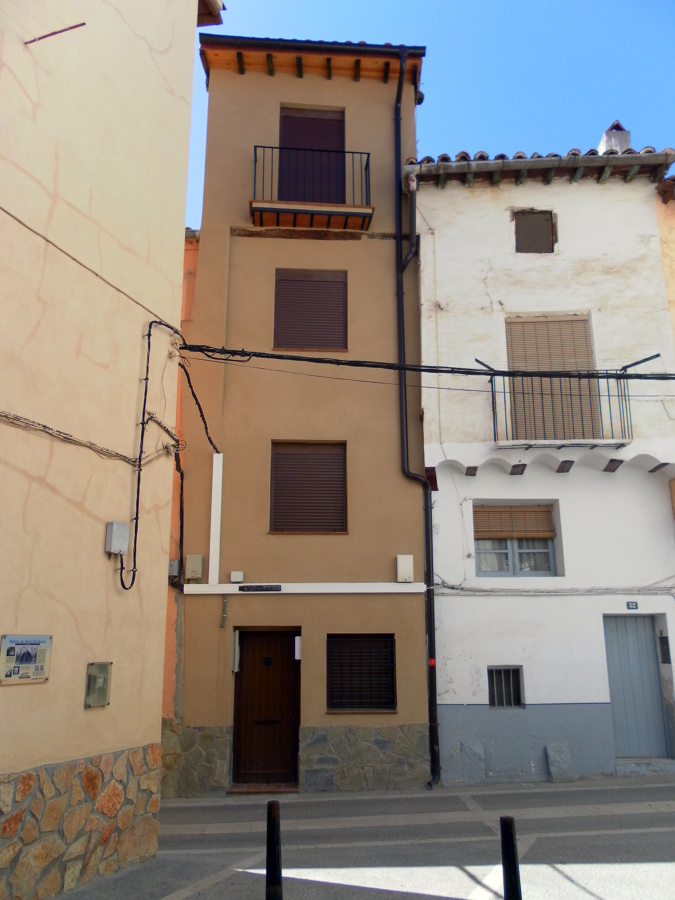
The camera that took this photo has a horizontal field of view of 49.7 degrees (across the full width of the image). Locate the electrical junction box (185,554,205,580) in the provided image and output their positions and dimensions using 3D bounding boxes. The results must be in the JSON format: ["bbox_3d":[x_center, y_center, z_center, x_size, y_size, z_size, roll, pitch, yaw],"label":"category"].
[{"bbox_3d":[-1.997,1.653,10.221,0.242,0.332,0.130,1,-13,-4],"label":"electrical junction box"}]

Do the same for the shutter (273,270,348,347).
[{"bbox_3d":[-0.414,-2.208,11.420,1.145,1.326,0.090,1,-13,-4],"label":"shutter"}]

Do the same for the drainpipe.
[{"bbox_3d":[1.161,-0.968,10.784,0.470,11.080,0.680,1,-13,-4],"label":"drainpipe"}]

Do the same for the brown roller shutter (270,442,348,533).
[{"bbox_3d":[-0.424,0.546,10.794,1.134,1.355,0.090,1,-13,-4],"label":"brown roller shutter"}]

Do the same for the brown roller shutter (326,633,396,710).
[{"bbox_3d":[0.339,3.122,10.224,0.973,1.030,0.100,1,-13,-4],"label":"brown roller shutter"}]

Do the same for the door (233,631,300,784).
[{"bbox_3d":[-0.986,3.552,10.130,0.914,2.019,0.100,1,-13,-4],"label":"door"}]

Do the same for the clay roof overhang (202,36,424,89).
[{"bbox_3d":[-0.394,-6.398,11.956,3.600,0.350,0.700,1,-13,-4],"label":"clay roof overhang"}]

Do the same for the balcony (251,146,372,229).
[{"bbox_3d":[-0.396,-4.133,11.540,1.883,1.150,0.460,1,-13,-4],"label":"balcony"}]

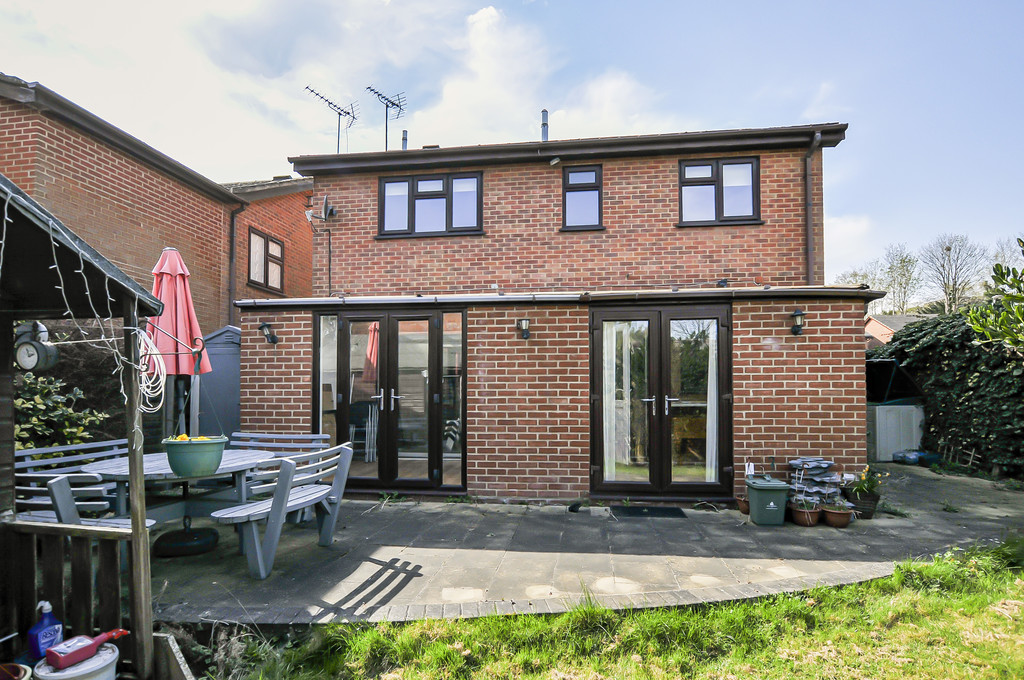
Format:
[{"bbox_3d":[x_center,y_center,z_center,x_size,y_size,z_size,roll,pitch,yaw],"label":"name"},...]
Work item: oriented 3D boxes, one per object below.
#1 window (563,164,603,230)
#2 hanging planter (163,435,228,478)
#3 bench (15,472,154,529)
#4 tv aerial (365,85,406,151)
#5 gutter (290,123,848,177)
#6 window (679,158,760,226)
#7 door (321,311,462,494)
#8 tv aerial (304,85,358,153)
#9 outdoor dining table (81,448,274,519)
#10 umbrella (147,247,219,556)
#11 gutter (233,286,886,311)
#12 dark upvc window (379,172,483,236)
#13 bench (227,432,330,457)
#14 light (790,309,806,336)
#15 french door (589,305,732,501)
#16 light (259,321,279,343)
[{"bbox_3d":[1.127,-2.263,8.135,0.640,1.020,0.100,-1,-3,7],"label":"window"},{"bbox_3d":[-1.560,0.577,2.520,0.290,0.180,0.290,1,-3,-30],"label":"hanging planter"},{"bbox_3d":[-2.908,1.271,3.343,1.200,0.830,0.630,-1,-3,13],"label":"bench"},{"bbox_3d":[-2.700,-4.720,11.000,0.420,1.300,1.100,-2,-3,30],"label":"tv aerial"},{"bbox_3d":[0.590,-2.930,7.870,8.550,0.230,0.220,-1,-3,7],"label":"gutter"},{"bbox_3d":[3.208,-2.275,7.886,1.220,1.020,0.100,-1,-3,7],"label":"window"},{"bbox_3d":[-1.383,0.695,5.796,1.771,2.037,0.100,-1,-1,6],"label":"door"},{"bbox_3d":[-3.850,-4.620,11.000,0.420,1.270,1.300,-2,-3,27],"label":"tv aerial"},{"bbox_3d":[-2.694,1.368,4.234,1.340,0.730,1.340,-1,-3,6],"label":"outdoor dining table"},{"bbox_3d":[-2.704,0.458,4.234,0.480,2.550,0.480,-1,-1,6],"label":"umbrella"},{"bbox_3d":[0.276,-0.449,5.468,6.954,0.100,0.130,0,-1,6],"label":"gutter"},{"bbox_3d":[-1.356,-2.218,8.432,1.770,1.020,0.100,-1,-3,7],"label":"dark upvc window"},{"bbox_3d":[-2.481,1.366,5.130,1.200,0.830,0.630,-1,-3,13],"label":"bench"},{"bbox_3d":[2.928,-0.179,5.226,0.170,0.290,0.200,-1,-1,6],"label":"light"},{"bbox_3d":[1.596,0.646,5.485,1.481,2.045,0.100,-1,-1,6],"label":"french door"},{"bbox_3d":[-2.729,-0.078,5.730,0.150,0.240,0.210,-1,-3,7],"label":"light"}]

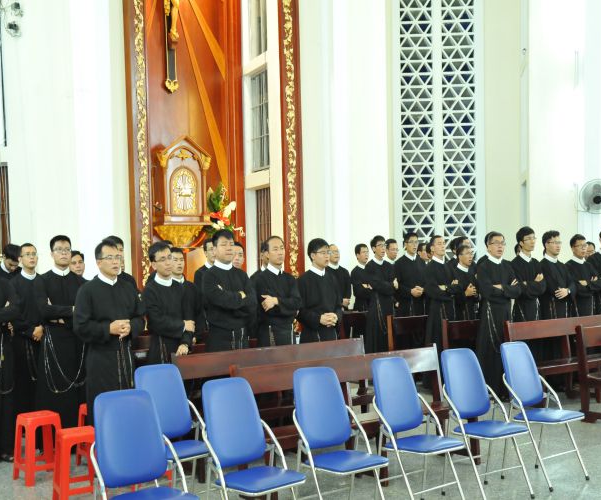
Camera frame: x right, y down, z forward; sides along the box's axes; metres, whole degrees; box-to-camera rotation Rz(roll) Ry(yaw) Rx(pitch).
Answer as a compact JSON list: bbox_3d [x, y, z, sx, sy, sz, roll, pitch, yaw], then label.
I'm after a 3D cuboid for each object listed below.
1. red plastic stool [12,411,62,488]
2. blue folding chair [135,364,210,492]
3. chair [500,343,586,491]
[{"bbox_3d":[-1.806,1.341,5.030,0.275,0.455,0.275,-1,0,-33],"label":"red plastic stool"},{"bbox_3d":[-0.791,1.203,4.482,0.450,0.935,0.500,-2,2,-28],"label":"blue folding chair"},{"bbox_3d":[1.681,1.128,5.098,0.450,0.935,0.500,-3,3,-35],"label":"chair"}]

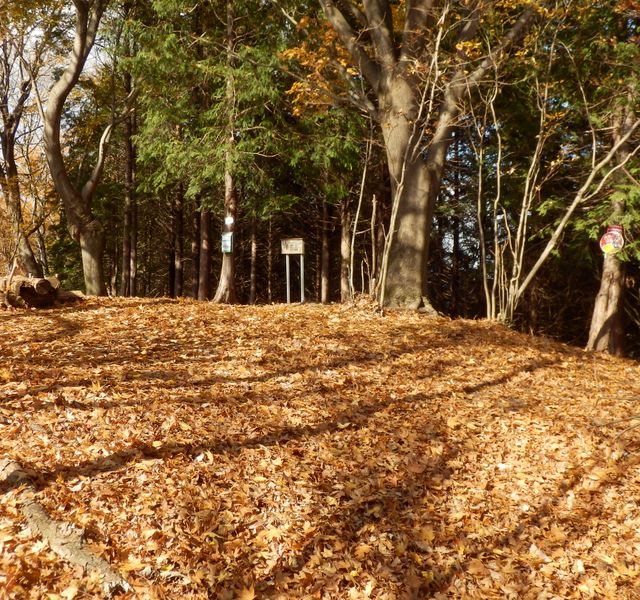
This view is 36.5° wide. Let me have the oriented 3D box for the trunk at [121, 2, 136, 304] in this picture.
[{"bbox_3d":[-3.650,-2.869,18.500,0.280,5.604,0.280,0,0,0],"label":"trunk"}]

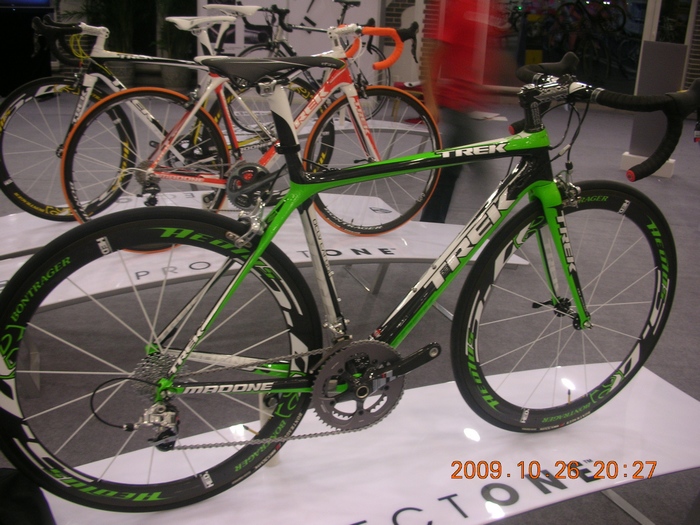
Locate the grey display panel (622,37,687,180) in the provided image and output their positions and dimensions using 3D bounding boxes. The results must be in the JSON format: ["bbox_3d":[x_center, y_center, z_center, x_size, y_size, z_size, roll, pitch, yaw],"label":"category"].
[{"bbox_3d":[2.644,-1.308,6.114,0.420,1.140,0.150,11,23,19],"label":"grey display panel"}]

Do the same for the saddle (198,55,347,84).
[{"bbox_3d":[-0.139,-0.352,1.295,0.275,0.060,0.140,-6,21,-20],"label":"saddle"}]

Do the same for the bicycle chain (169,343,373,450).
[{"bbox_3d":[-0.130,0.285,1.476,0.520,0.215,0.030,-6,21,-20],"label":"bicycle chain"}]

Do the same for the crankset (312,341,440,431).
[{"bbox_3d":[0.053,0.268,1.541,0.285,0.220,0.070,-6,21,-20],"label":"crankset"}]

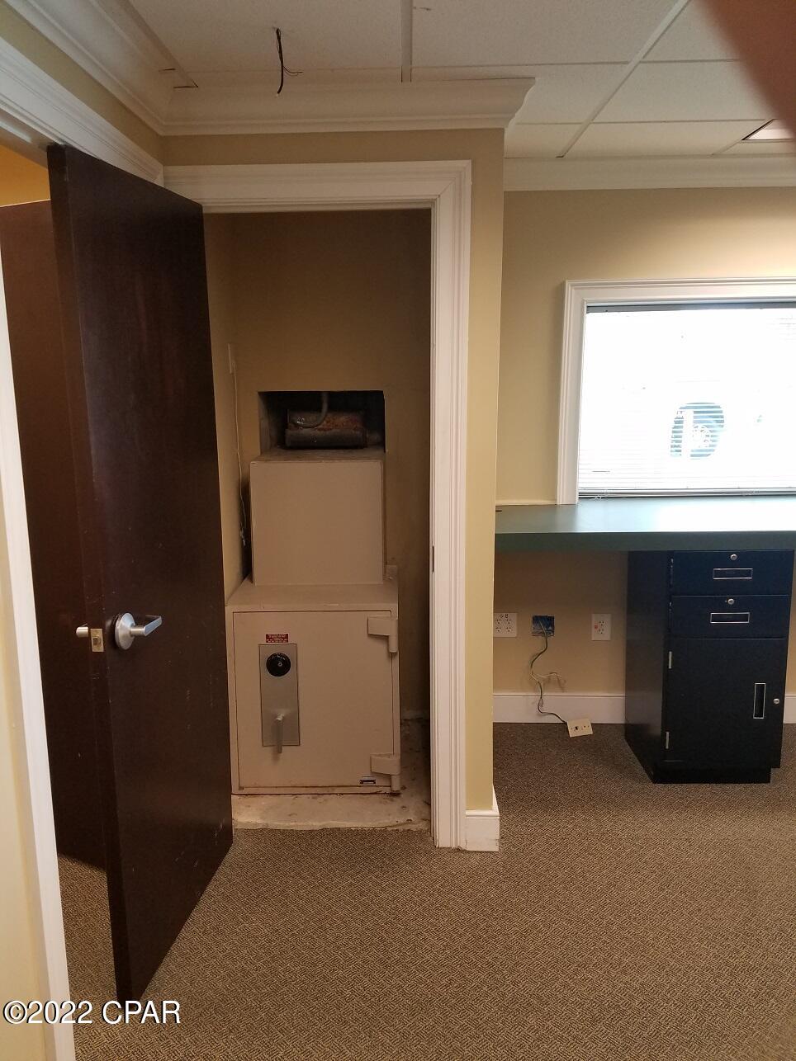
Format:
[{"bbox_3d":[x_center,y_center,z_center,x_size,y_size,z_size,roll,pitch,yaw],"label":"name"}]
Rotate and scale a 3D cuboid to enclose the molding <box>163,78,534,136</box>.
[{"bbox_3d":[-0.160,-1.247,2.353,1.110,0.114,0.085,0,11,2],"label":"molding"}]

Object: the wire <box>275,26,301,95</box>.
[{"bbox_3d":[-0.265,-1.152,1.960,0.065,0.150,0.040,0,11,2],"label":"wire"}]

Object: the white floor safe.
[{"bbox_3d":[-0.317,0.362,3.440,0.670,1.315,0.730,0,11,2],"label":"white floor safe"}]

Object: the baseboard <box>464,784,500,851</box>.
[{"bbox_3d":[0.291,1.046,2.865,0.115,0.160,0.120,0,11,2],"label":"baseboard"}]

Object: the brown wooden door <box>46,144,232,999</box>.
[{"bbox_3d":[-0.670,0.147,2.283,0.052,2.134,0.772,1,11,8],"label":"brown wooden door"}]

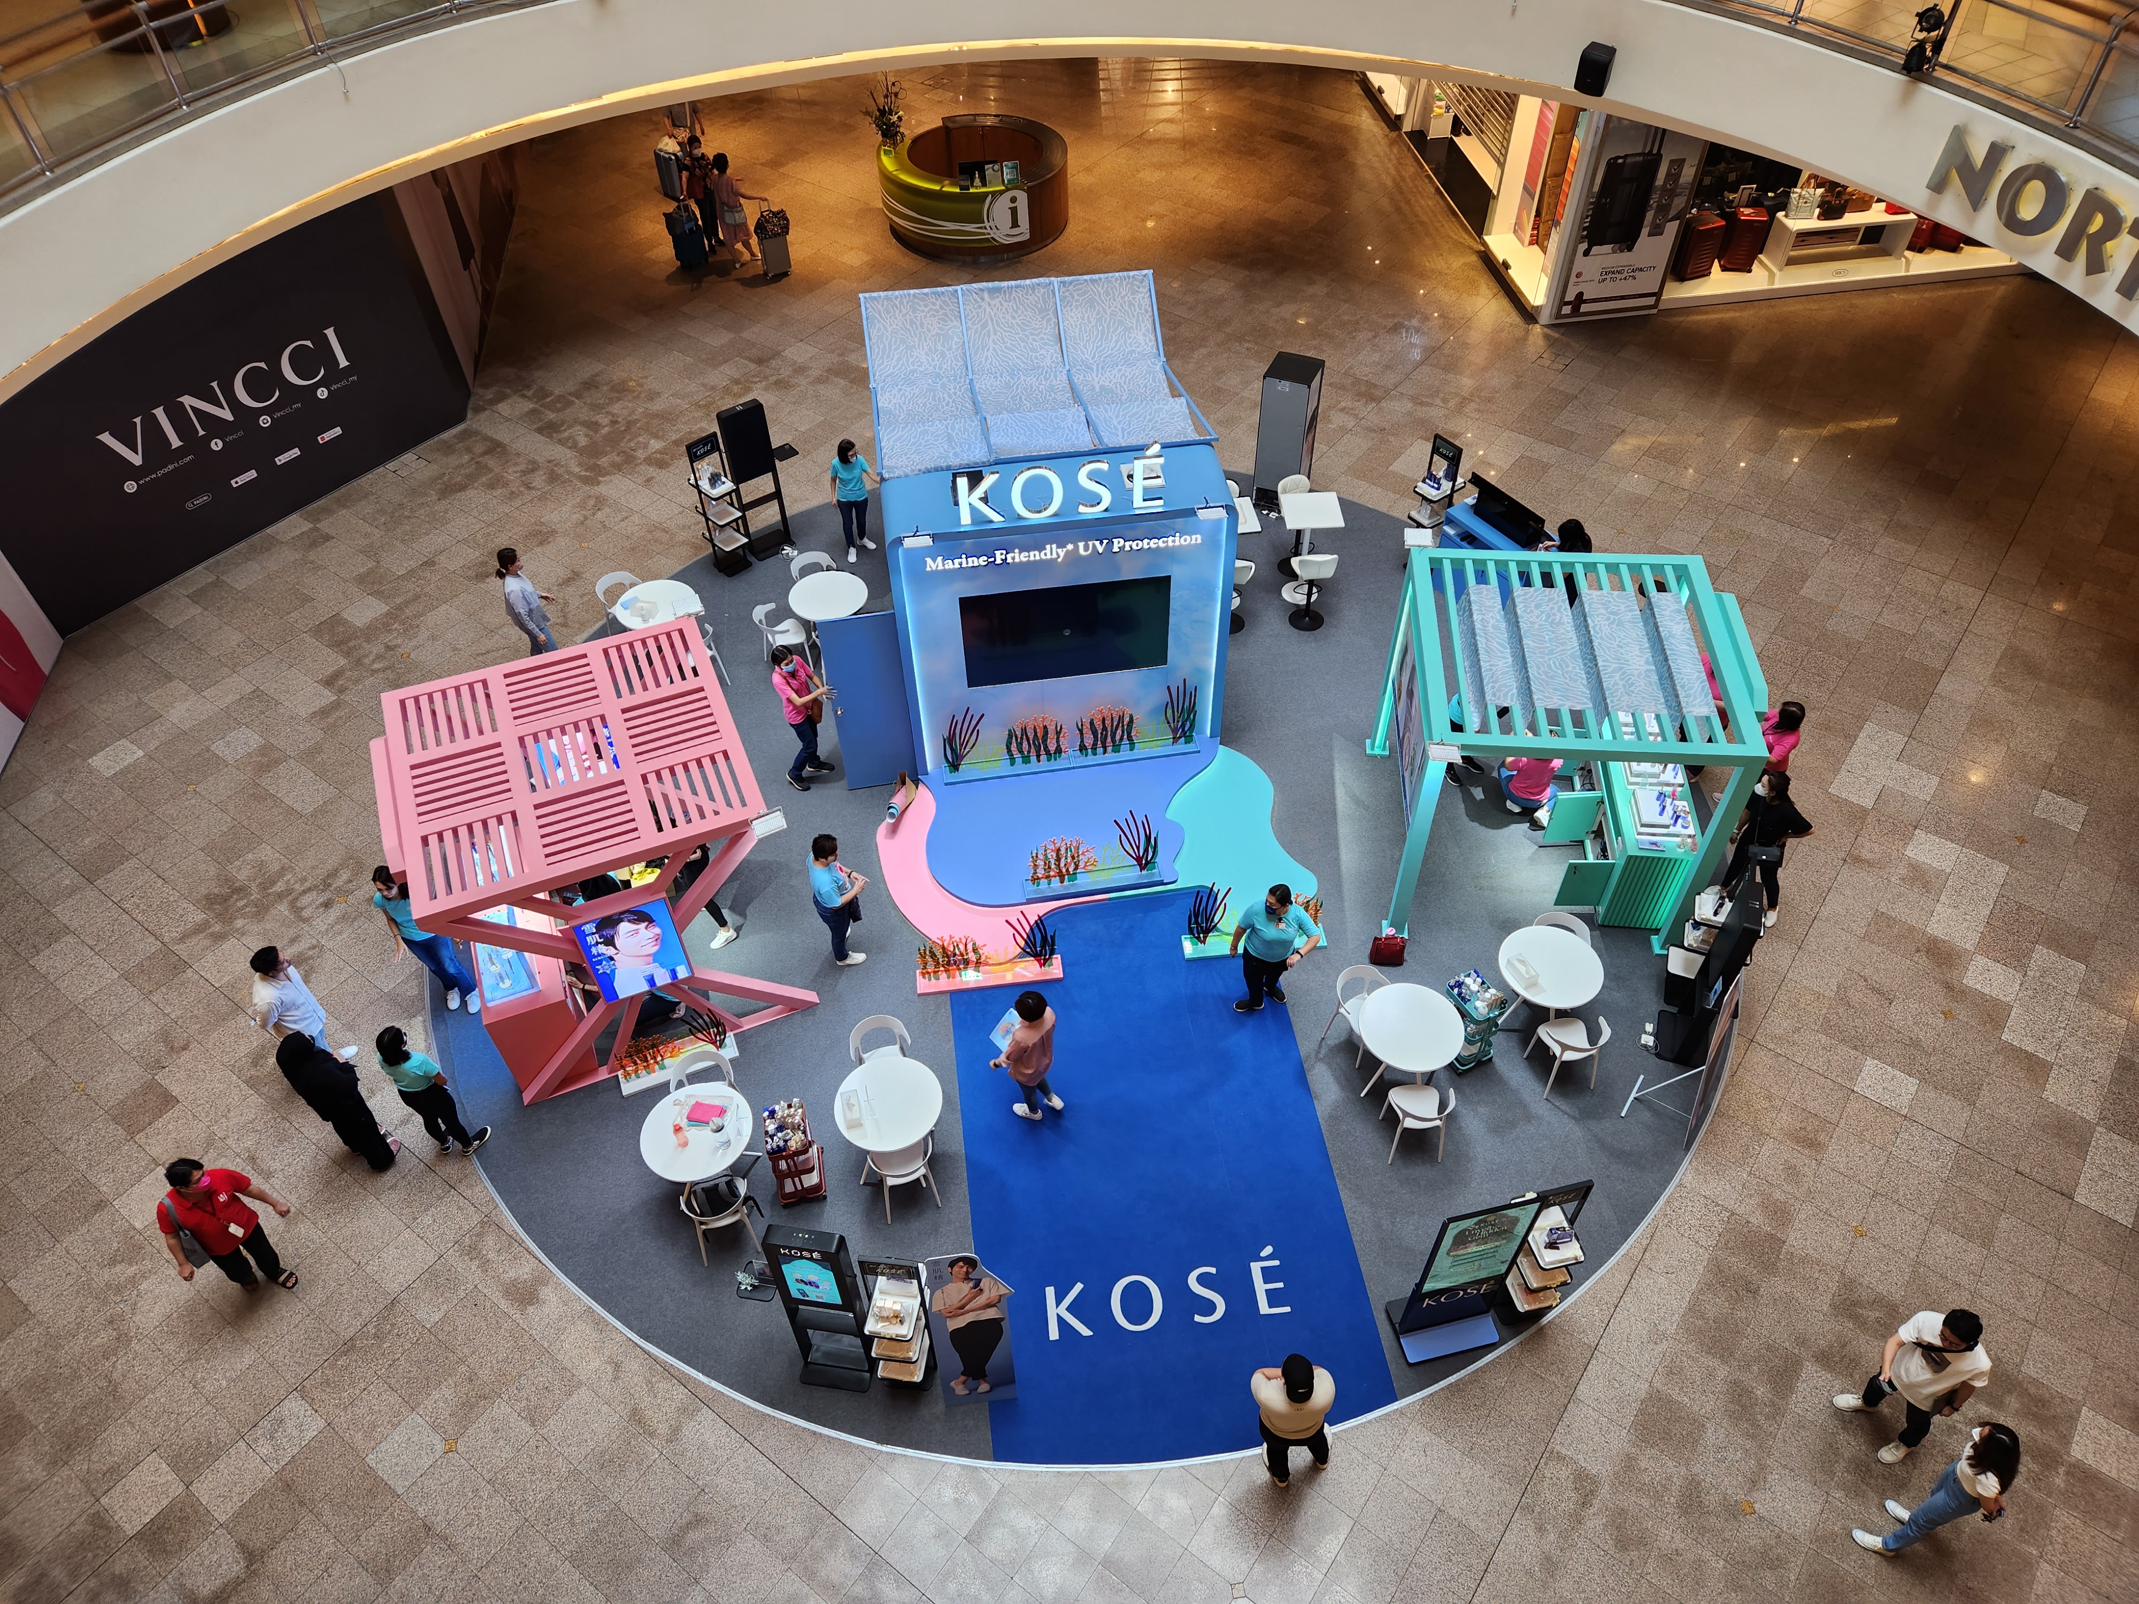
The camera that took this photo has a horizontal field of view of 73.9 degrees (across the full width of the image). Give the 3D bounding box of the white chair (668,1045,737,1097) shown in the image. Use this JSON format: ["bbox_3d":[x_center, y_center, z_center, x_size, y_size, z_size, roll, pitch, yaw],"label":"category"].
[{"bbox_3d":[-2.736,2.295,10.902,0.520,0.740,0.490,-5,48,-3],"label":"white chair"}]

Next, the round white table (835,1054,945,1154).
[{"bbox_3d":[-1.324,2.467,10.707,0.800,0.740,0.800,-2,47,0],"label":"round white table"}]

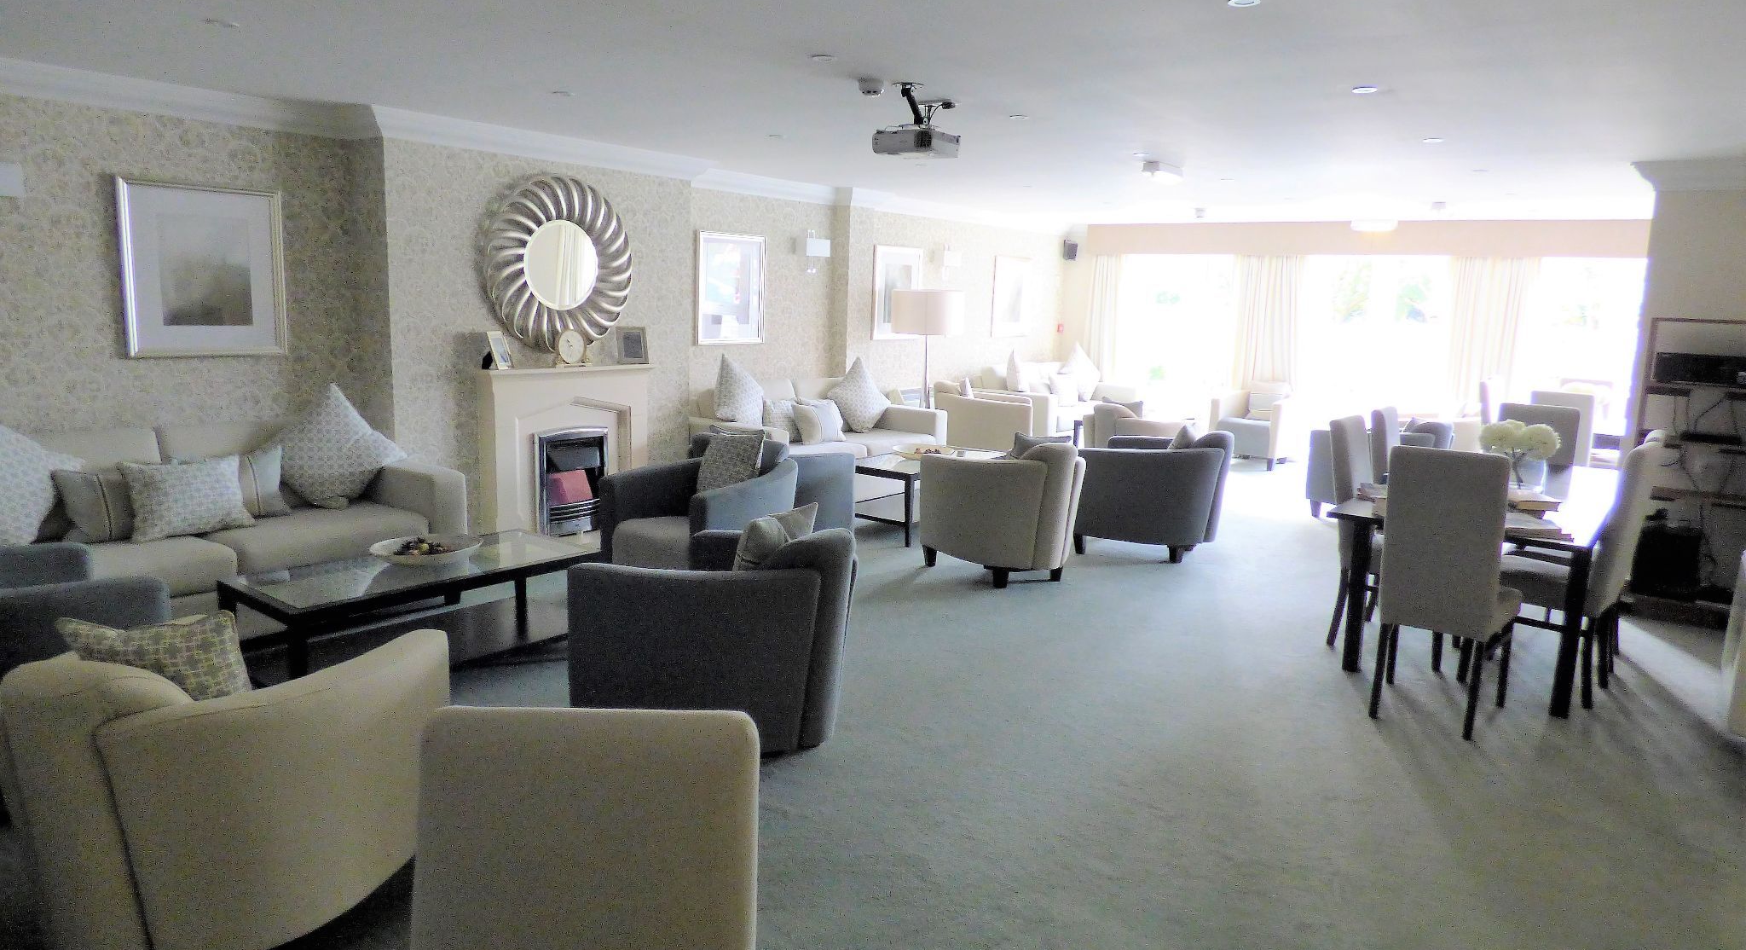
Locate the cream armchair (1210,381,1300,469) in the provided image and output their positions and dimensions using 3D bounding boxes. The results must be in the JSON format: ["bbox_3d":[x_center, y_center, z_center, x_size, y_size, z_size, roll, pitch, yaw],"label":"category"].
[{"bbox_3d":[3.952,-0.543,10.465,0.691,0.839,0.760,10,12,35],"label":"cream armchair"}]

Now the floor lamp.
[{"bbox_3d":[0.467,-0.863,9.330,0.670,1.710,0.670,2,10,0],"label":"floor lamp"}]

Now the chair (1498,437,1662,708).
[{"bbox_3d":[2.949,0.389,4.390,0.593,1.076,0.444,10,13,37],"label":"chair"}]

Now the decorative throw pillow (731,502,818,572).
[{"bbox_3d":[-0.334,0.310,3.323,0.150,0.400,0.420,24,19,25],"label":"decorative throw pillow"}]

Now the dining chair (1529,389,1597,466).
[{"bbox_3d":[5.153,-0.079,7.627,0.430,1.060,0.590,10,12,37],"label":"dining chair"}]

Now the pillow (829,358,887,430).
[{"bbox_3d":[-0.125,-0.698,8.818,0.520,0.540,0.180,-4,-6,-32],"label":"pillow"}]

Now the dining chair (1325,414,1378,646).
[{"bbox_3d":[2.547,0.309,4.837,0.570,1.060,0.430,10,13,40],"label":"dining chair"}]

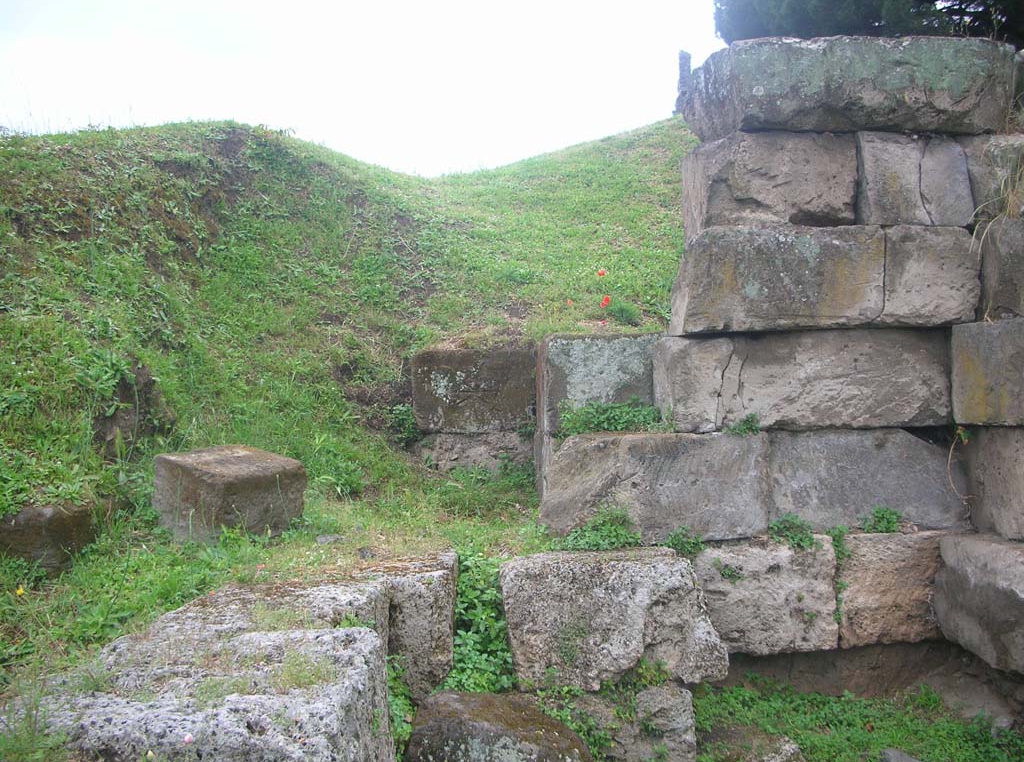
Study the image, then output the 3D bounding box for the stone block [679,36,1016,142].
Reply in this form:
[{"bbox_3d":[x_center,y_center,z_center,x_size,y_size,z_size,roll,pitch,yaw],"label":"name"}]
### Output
[{"bbox_3d":[1.843,-1.530,5.706,1.565,0.487,0.620,-2,1,-9],"label":"stone block"}]

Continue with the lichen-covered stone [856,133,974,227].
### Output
[{"bbox_3d":[1.758,-0.903,4.780,0.542,0.406,0.420,-1,4,-7],"label":"lichen-covered stone"}]

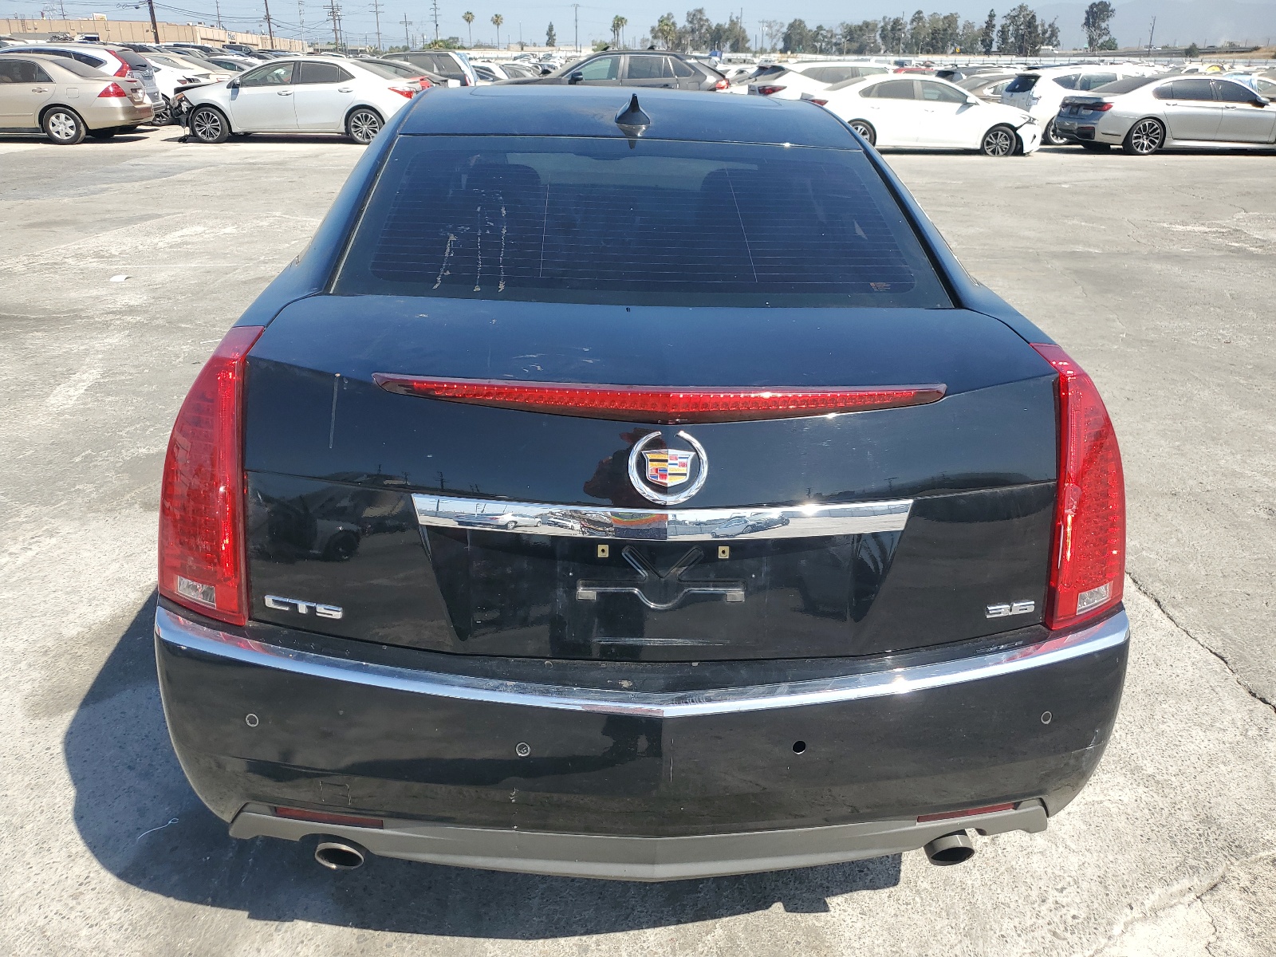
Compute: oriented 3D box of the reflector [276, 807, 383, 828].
[{"bbox_3d":[-0.497,0.542,1.542,0.185,0.024,0.028,6,24,9],"label":"reflector"}]

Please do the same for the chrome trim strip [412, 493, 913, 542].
[{"bbox_3d":[0.042,0.059,1.401,0.736,0.054,0.057,1,23,-4],"label":"chrome trim strip"}]

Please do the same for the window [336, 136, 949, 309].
[{"bbox_3d":[0.011,-0.551,1.989,1.175,0.085,0.620,1,47,-4],"label":"window"}]

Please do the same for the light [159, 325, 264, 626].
[{"bbox_3d":[-0.690,-0.006,1.494,0.210,0.405,0.285,1,23,-4],"label":"light"}]

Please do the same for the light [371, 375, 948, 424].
[{"bbox_3d":[0.043,-0.114,1.406,0.864,0.043,0.090,1,23,-4],"label":"light"}]

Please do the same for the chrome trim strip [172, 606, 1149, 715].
[{"bbox_3d":[0.032,0.279,1.516,1.640,0.057,0.290,1,23,-4],"label":"chrome trim strip"}]

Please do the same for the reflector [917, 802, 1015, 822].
[{"bbox_3d":[0.547,0.554,1.608,0.185,0.024,0.028,-5,24,-16],"label":"reflector"}]

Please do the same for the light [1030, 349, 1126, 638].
[{"bbox_3d":[0.757,0.011,1.586,0.210,0.405,0.285,1,23,-4],"label":"light"}]

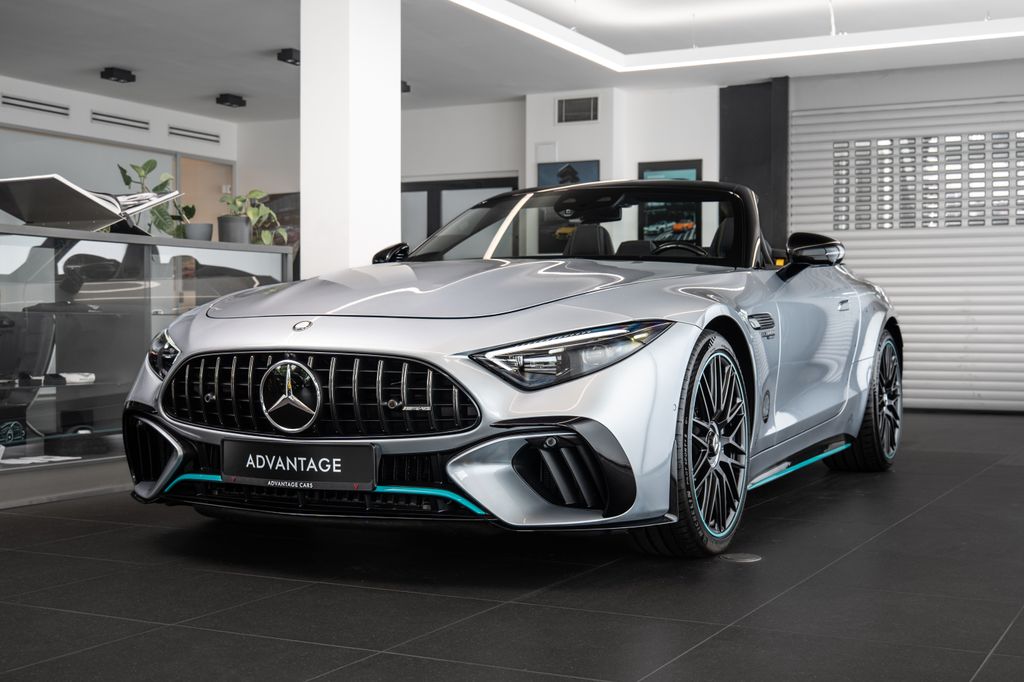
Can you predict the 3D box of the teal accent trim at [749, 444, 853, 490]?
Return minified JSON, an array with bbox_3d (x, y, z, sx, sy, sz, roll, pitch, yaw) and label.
[{"bbox_3d":[1.175,0.486,5.127,0.050,0.060,1.620,0,0,28],"label":"teal accent trim"}]

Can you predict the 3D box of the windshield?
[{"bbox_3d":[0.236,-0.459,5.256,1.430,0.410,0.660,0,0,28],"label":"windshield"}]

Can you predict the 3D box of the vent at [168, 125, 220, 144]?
[{"bbox_3d":[-3.402,-2.213,13.710,0.040,0.110,0.800,0,0,29],"label":"vent"}]

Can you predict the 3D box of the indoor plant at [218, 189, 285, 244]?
[{"bbox_3d":[-1.322,-0.620,6.495,0.310,0.290,0.270,0,1,-13],"label":"indoor plant"}]

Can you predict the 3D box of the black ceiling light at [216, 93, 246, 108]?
[{"bbox_3d":[-2.684,-2.291,12.242,0.140,0.090,0.280,0,1,28],"label":"black ceiling light"}]

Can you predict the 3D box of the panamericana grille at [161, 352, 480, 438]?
[{"bbox_3d":[-0.617,0.154,3.683,1.100,0.250,0.140,0,1,28],"label":"panamericana grille"}]

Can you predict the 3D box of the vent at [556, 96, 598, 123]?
[{"bbox_3d":[0.611,-2.139,11.850,0.410,0.230,0.030,1,1,27],"label":"vent"}]

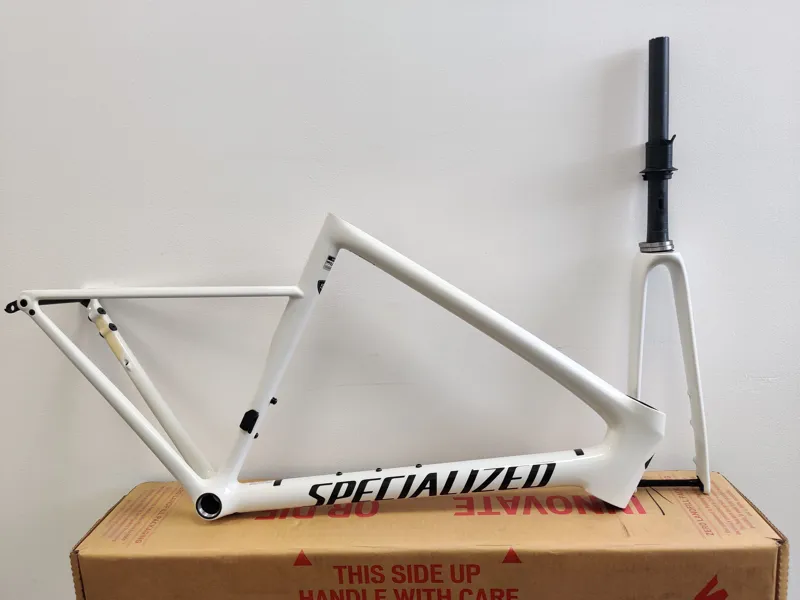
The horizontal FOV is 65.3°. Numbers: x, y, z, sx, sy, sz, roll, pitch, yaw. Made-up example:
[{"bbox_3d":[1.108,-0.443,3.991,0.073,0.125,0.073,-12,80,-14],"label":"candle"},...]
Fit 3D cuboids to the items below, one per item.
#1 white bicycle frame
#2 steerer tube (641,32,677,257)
[{"bbox_3d":[-0.057,0.101,0.963,1.020,0.468,0.170,-2,4,5],"label":"white bicycle frame"},{"bbox_3d":[0.372,-0.221,0.899,0.052,0.303,0.053,-2,8,4],"label":"steerer tube"}]

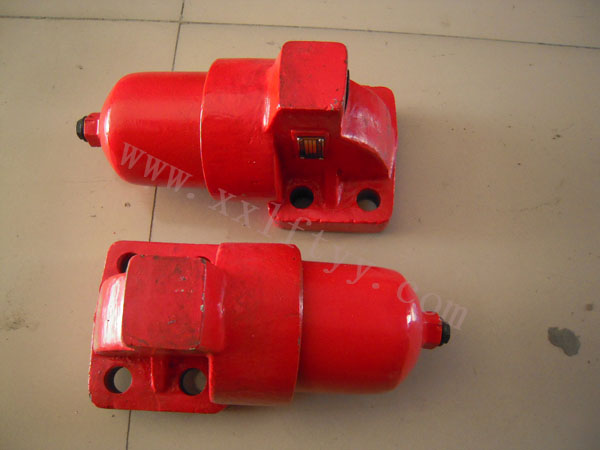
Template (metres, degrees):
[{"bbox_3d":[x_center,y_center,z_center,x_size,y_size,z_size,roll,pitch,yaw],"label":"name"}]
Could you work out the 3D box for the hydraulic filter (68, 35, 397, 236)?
[{"bbox_3d":[-0.043,-0.070,0.341,0.235,0.128,0.115,2,73,-2],"label":"hydraulic filter"}]

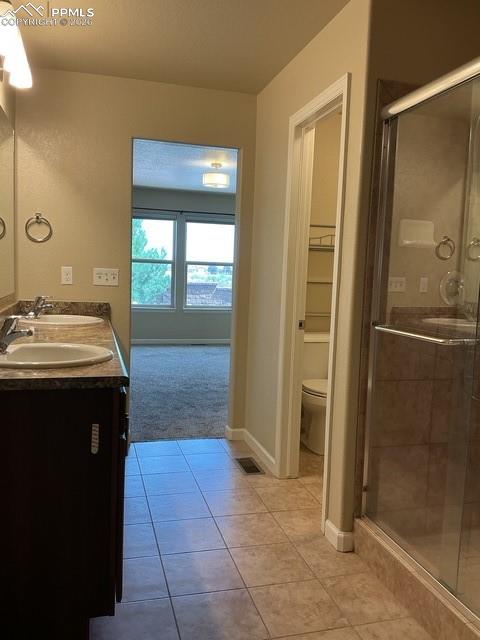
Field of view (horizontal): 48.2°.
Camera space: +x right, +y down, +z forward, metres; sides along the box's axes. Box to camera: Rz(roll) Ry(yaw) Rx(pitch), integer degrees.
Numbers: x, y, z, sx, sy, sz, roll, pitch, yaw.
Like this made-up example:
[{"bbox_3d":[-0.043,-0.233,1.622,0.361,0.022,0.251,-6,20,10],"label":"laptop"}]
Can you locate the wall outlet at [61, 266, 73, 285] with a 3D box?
[{"bbox_3d":[-1.124,-0.287,3.483,0.071,0.115,0.010,0,6,-16],"label":"wall outlet"}]

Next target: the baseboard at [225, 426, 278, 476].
[{"bbox_3d":[0.067,0.876,3.626,0.130,0.085,0.775,0,6,-16],"label":"baseboard"}]

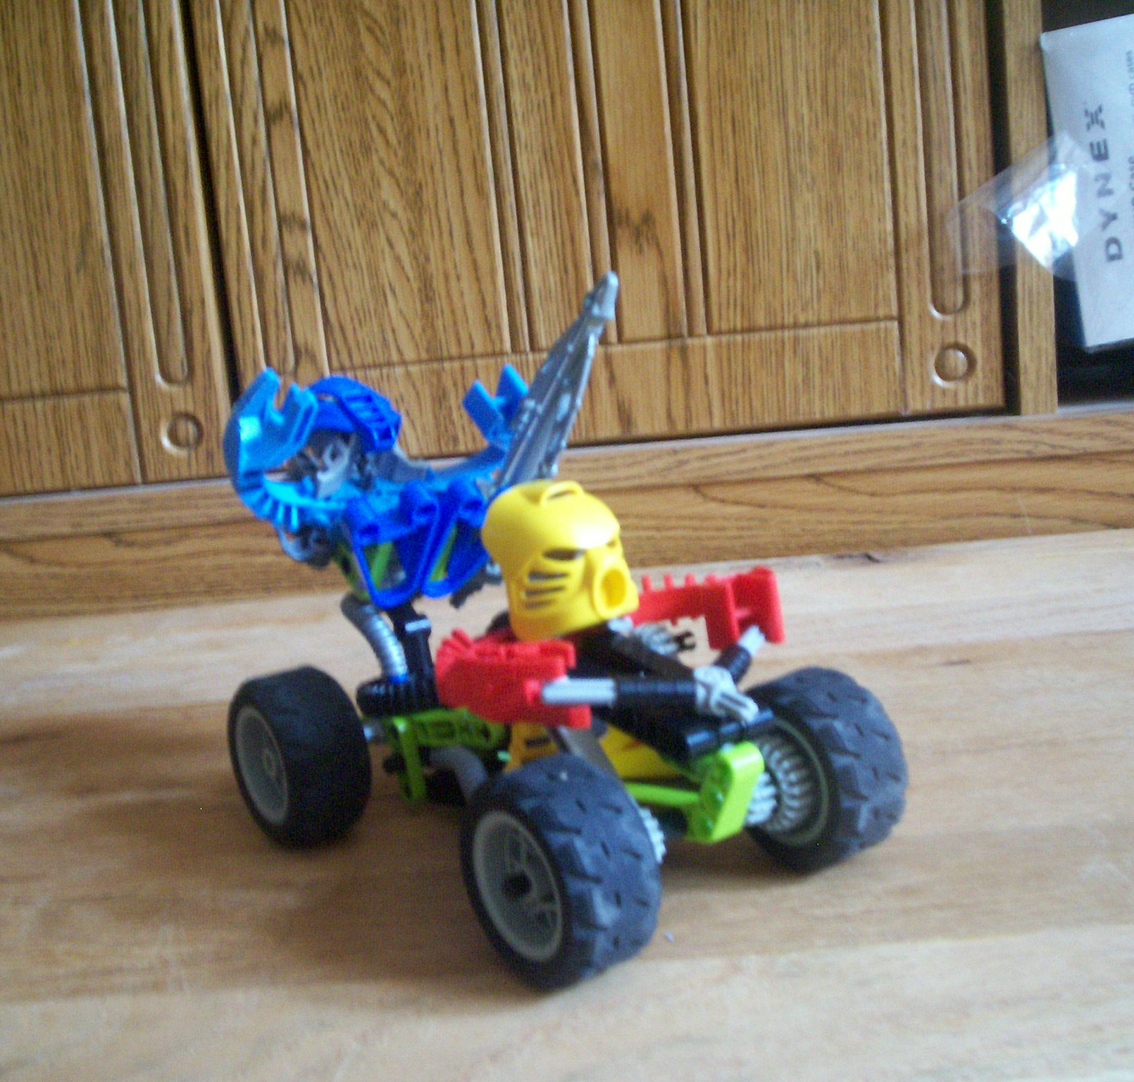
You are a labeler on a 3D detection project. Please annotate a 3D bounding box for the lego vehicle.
[{"bbox_3d":[-0.014,0.008,0.354,0.098,0.135,0.168,-12,11,-36],"label":"lego vehicle"}]

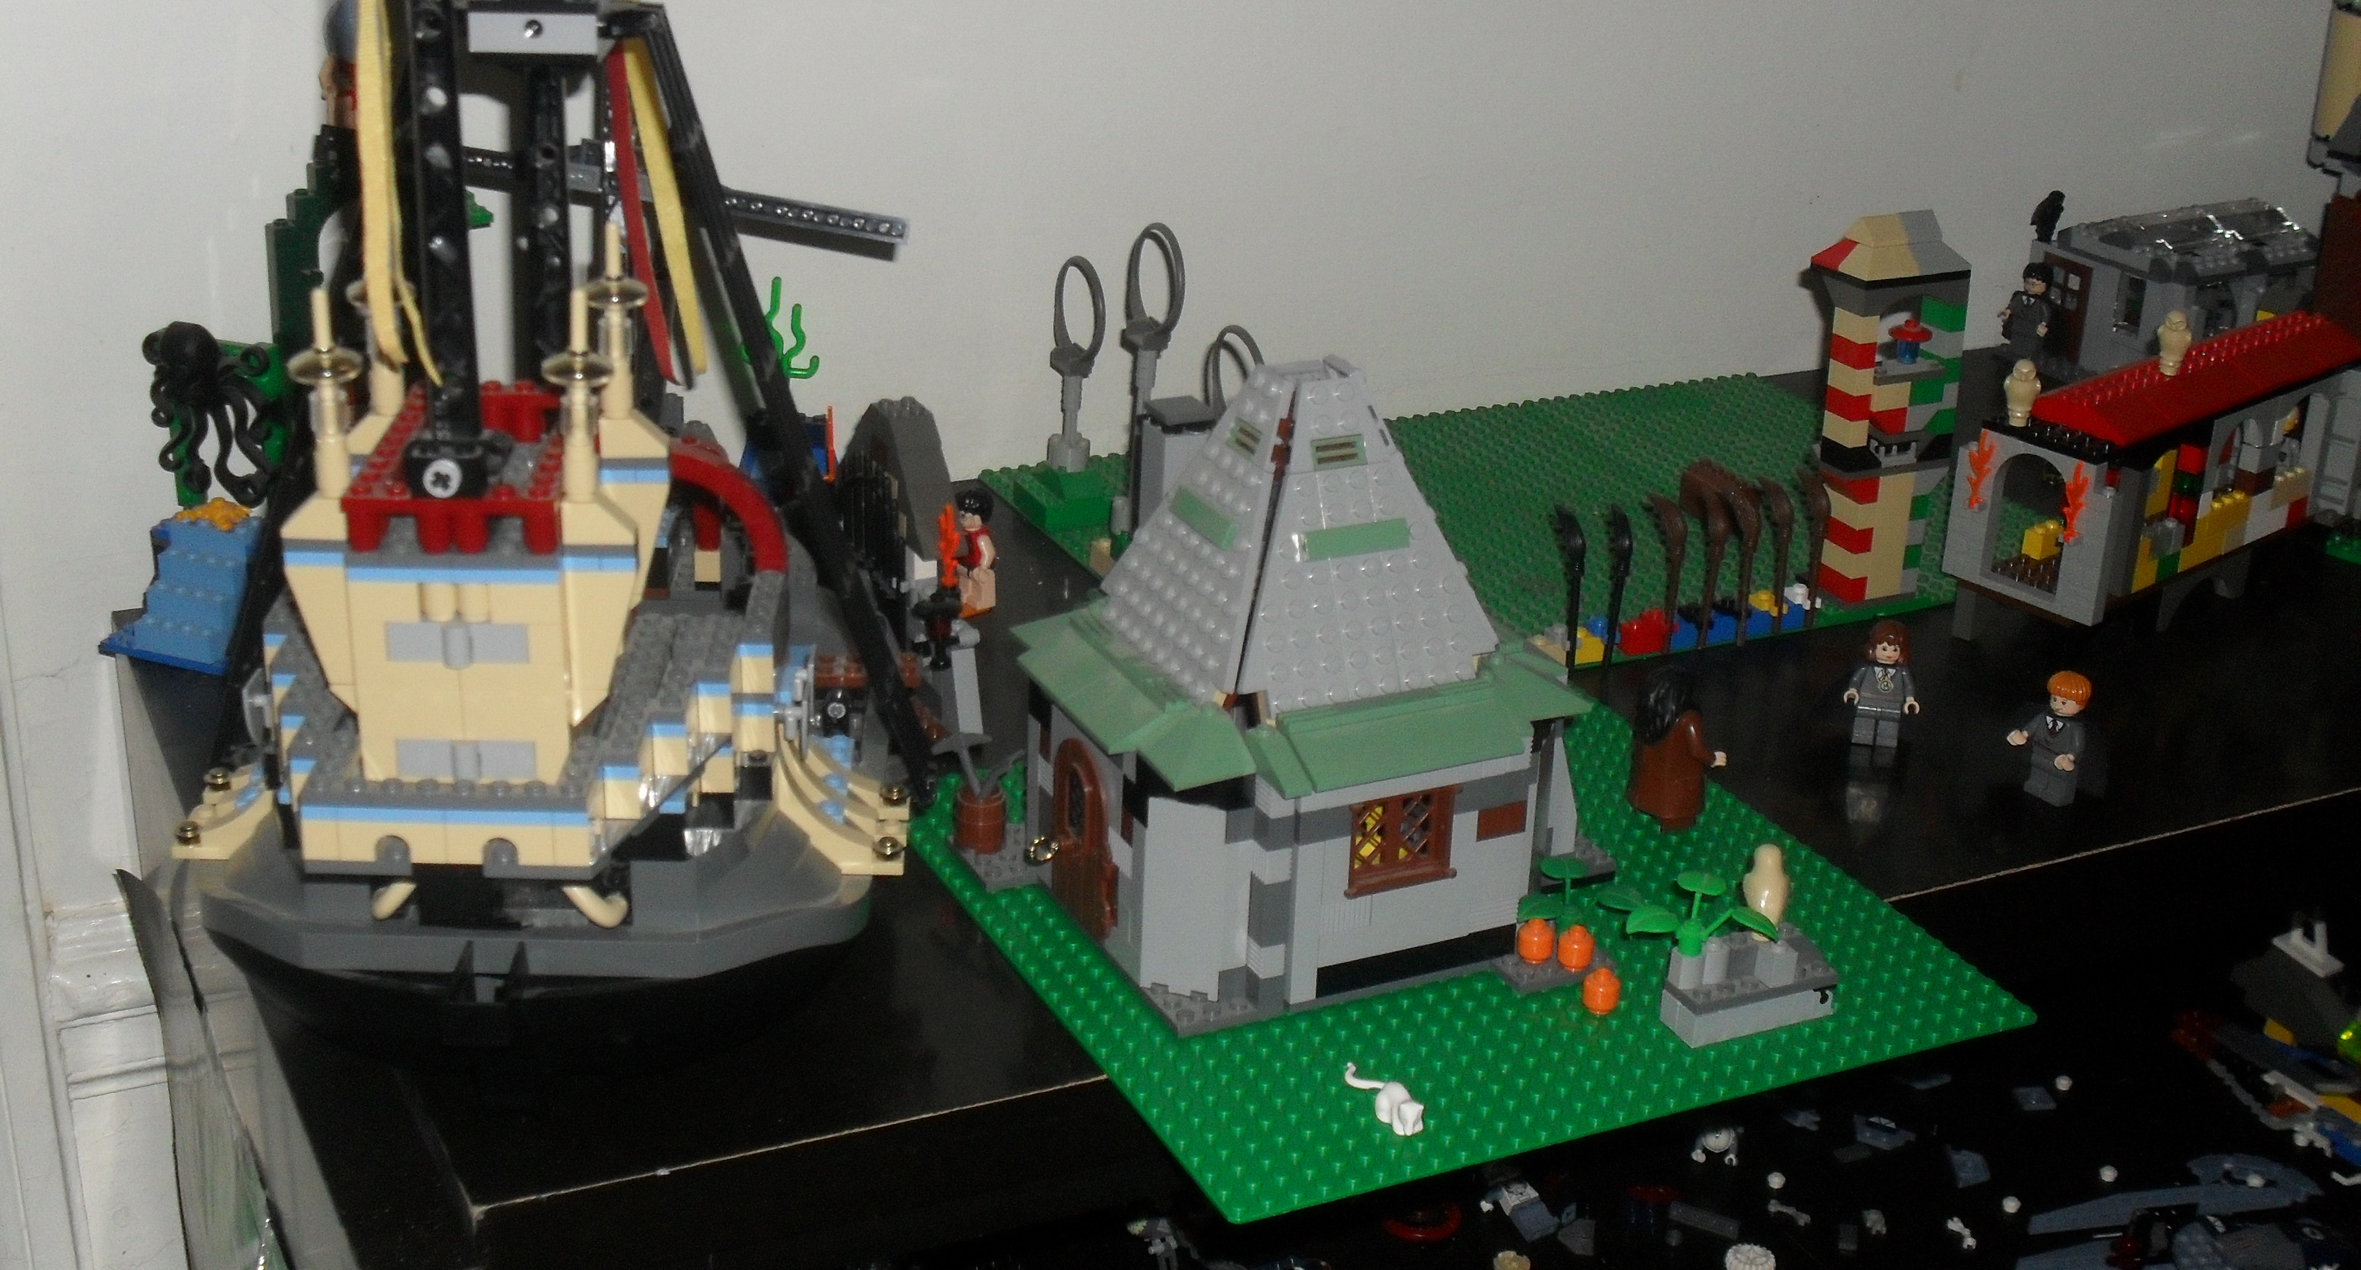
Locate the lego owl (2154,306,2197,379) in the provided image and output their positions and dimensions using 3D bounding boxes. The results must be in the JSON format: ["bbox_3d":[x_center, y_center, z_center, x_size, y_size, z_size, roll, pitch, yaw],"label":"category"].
[{"bbox_3d":[0.365,-0.107,1.050,0.013,0.025,0.011,10,24,18],"label":"lego owl"}]

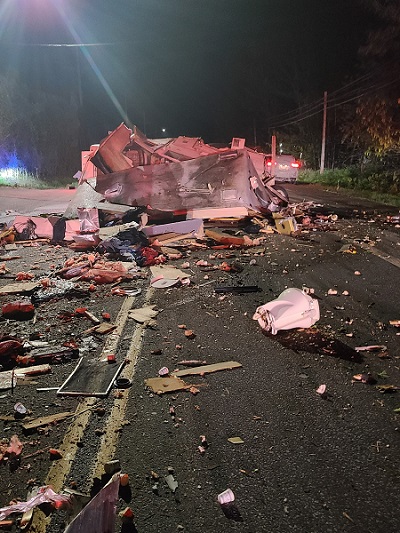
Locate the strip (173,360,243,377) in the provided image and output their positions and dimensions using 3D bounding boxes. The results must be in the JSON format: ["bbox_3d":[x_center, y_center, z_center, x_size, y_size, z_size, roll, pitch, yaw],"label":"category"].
[{"bbox_3d":[0.061,0.823,3.189,0.566,0.015,0.080,-6,15,-16],"label":"strip"}]

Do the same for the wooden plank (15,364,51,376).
[{"bbox_3d":[-1.345,0.839,3.218,0.277,0.030,0.112,-8,16,-23],"label":"wooden plank"}]

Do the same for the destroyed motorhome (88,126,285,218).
[{"bbox_3d":[-0.443,-3.559,14.464,6.617,2.737,2.600,-1,15,0],"label":"destroyed motorhome"}]

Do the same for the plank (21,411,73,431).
[{"bbox_3d":[-0.977,1.001,2.595,0.314,0.020,0.049,-10,17,-29],"label":"plank"}]

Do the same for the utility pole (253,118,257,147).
[{"bbox_3d":[9.302,-20.419,66.956,0.300,8.165,0.300,-1,15,0],"label":"utility pole"}]

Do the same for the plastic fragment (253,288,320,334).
[{"bbox_3d":[0.848,0.422,4.077,0.610,0.300,0.450,-1,15,0],"label":"plastic fragment"}]

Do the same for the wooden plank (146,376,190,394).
[{"bbox_3d":[-0.249,0.881,2.994,0.259,0.015,0.225,-8,16,-24],"label":"wooden plank"}]

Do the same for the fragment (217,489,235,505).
[{"bbox_3d":[0.124,1.121,1.981,0.075,0.055,0.060,-1,15,0],"label":"fragment"}]

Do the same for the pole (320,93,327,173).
[{"bbox_3d":[12.783,-13.609,40.980,0.300,7.975,0.300,-1,15,0],"label":"pole"}]

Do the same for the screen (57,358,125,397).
[{"bbox_3d":[-0.823,0.856,3.112,0.378,0.030,0.537,0,15,4],"label":"screen"}]

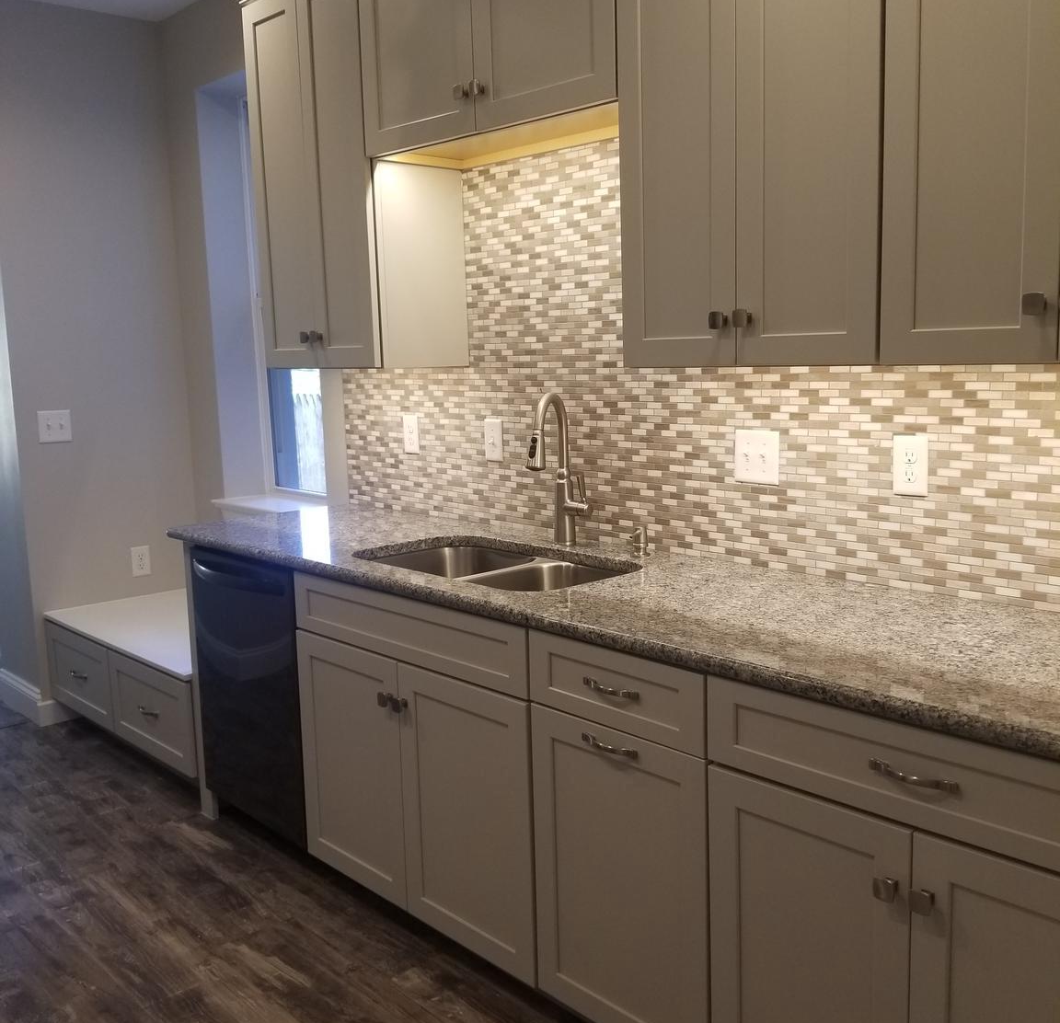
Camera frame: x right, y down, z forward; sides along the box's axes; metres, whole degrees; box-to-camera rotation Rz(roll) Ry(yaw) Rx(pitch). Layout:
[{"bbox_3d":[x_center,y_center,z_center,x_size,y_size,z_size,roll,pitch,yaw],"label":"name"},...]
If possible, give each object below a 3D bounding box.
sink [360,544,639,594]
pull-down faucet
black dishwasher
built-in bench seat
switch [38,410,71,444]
[{"bbox_3d":[-0.099,0.244,2.645,0.417,0.208,0.726,-10,12,-43],"label":"sink"},{"bbox_3d":[0.070,-0.100,2.712,0.102,0.396,0.196,4,11,32],"label":"pull-down faucet"},{"bbox_3d":[-0.600,0.504,3.225,0.615,0.828,0.592,-10,12,-43],"label":"black dishwasher"},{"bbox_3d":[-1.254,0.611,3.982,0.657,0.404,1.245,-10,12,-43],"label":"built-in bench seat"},{"bbox_3d":[-1.847,-0.331,4.137,0.118,0.116,0.012,-10,12,-43],"label":"switch"}]

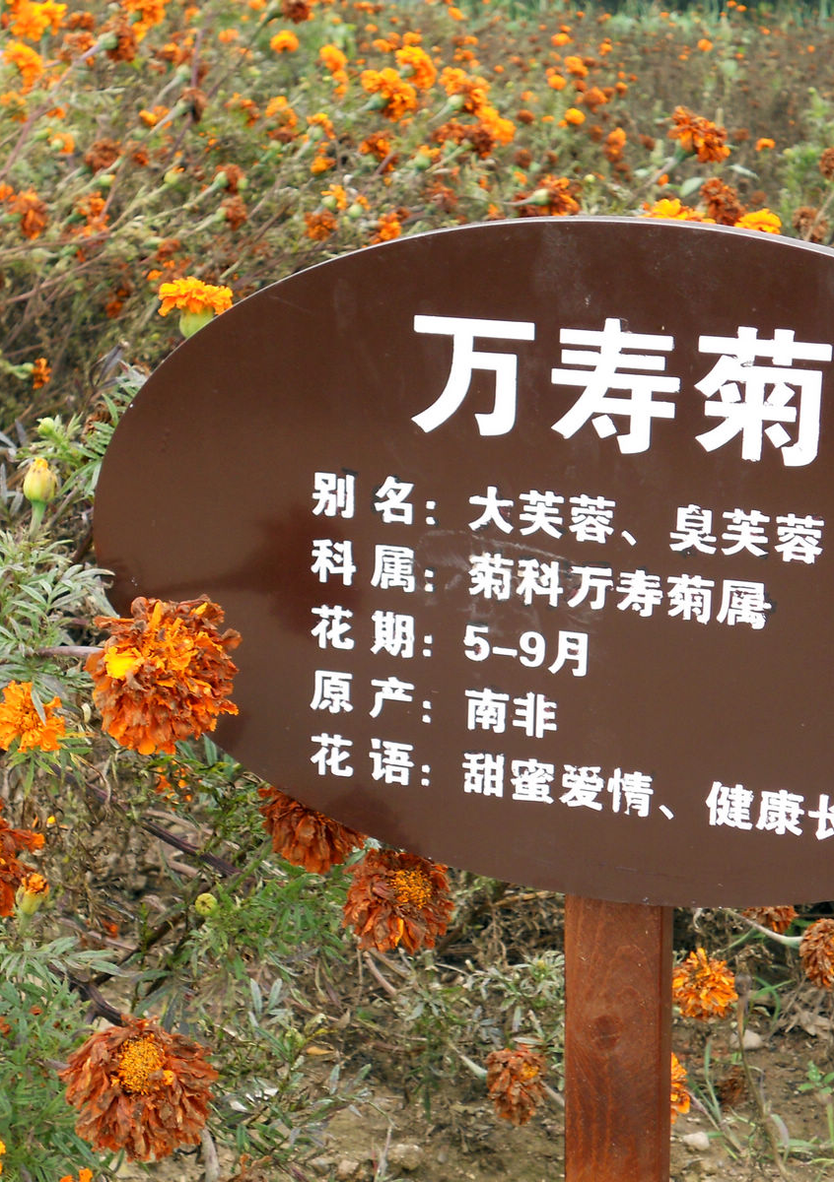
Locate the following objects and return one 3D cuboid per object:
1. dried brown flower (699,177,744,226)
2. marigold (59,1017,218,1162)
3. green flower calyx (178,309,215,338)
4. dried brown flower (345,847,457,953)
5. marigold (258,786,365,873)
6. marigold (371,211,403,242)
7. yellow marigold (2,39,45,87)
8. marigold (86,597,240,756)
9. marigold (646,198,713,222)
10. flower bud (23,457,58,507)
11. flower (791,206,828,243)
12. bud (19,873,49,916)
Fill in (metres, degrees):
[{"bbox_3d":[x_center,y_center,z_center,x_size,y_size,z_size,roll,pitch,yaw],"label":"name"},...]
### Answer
[{"bbox_3d":[0.297,-0.378,2.400,0.044,0.047,0.042,7,-28,24],"label":"dried brown flower"},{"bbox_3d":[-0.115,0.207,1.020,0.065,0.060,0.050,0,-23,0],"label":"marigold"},{"bbox_3d":[-0.129,-0.157,1.430,0.020,0.022,0.020,0,15,0],"label":"green flower calyx"},{"bbox_3d":[-0.010,0.166,1.320,0.059,0.055,0.053,-4,-26,-15],"label":"dried brown flower"},{"bbox_3d":[-0.052,0.116,1.250,0.057,0.055,0.048,0,-23,0],"label":"marigold"},{"bbox_3d":[-0.036,-0.443,3.000,0.038,0.040,0.036,0,-24,0],"label":"marigold"},{"bbox_3d":[-0.478,-0.644,3.000,0.055,0.053,0.053,-2,15,-9],"label":"yellow marigold"},{"bbox_3d":[-0.108,0.036,1.050,0.065,0.067,0.053,-2,-20,-7],"label":"marigold"},{"bbox_3d":[0.225,-0.316,2.100,0.060,0.045,0.058,2,15,6],"label":"marigold"},{"bbox_3d":[-0.184,-0.053,1.200,0.017,0.024,0.017,-2,15,-9],"label":"flower bud"},{"bbox_3d":[0.391,-0.364,2.450,0.037,0.038,0.035,4,-23,14],"label":"flower"},{"bbox_3d":[-0.182,0.144,1.170,0.015,0.020,0.015,10,15,-7],"label":"bud"}]

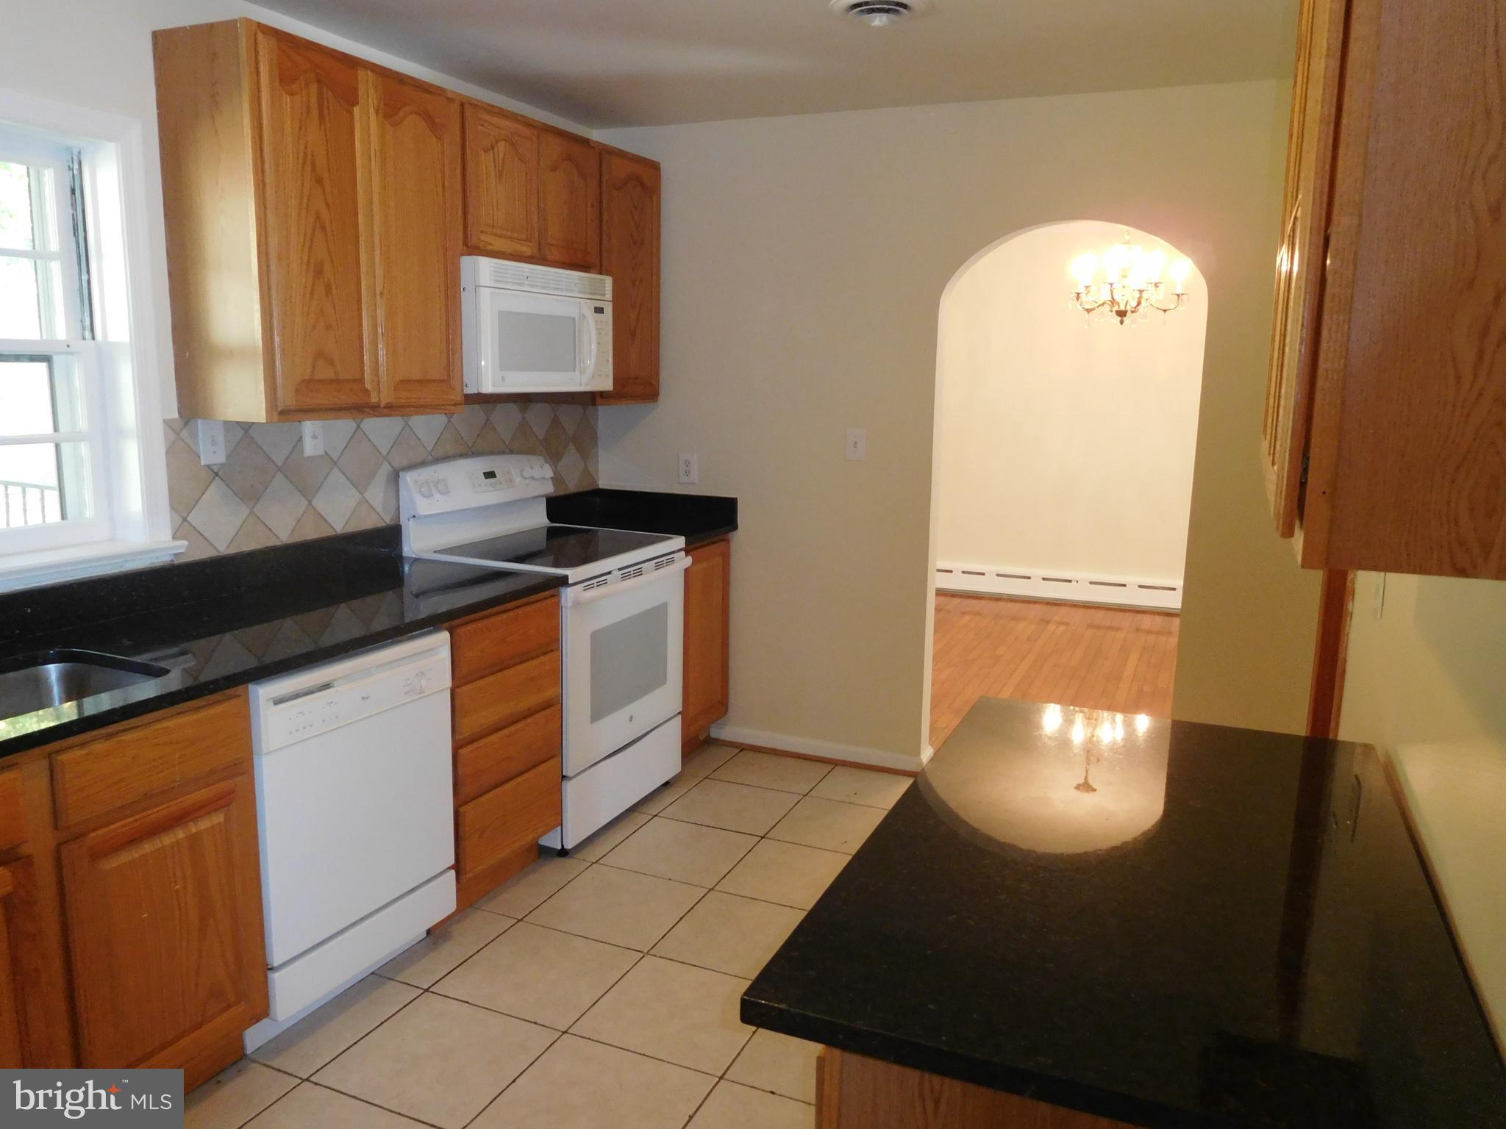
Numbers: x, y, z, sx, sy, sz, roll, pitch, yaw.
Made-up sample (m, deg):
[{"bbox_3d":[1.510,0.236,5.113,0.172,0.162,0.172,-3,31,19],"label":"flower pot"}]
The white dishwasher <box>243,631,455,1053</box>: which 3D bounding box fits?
[{"bbox_3d":[-1.179,0.609,2.675,0.613,0.856,0.597,5,11,23],"label":"white dishwasher"}]

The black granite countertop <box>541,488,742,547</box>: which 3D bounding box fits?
[{"bbox_3d":[-0.445,-0.190,4.280,0.657,0.147,0.482,5,11,23],"label":"black granite countertop"}]

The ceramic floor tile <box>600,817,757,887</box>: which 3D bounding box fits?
[{"bbox_3d":[-0.229,0.925,3.500,0.388,0.010,0.388,5,11,23],"label":"ceramic floor tile"}]

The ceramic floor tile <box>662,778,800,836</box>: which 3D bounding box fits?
[{"bbox_3d":[-0.072,0.865,3.861,0.388,0.010,0.388,5,11,23],"label":"ceramic floor tile"}]

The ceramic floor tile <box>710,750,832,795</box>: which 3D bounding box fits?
[{"bbox_3d":[0.076,0.808,4.205,0.388,0.010,0.349,5,11,23],"label":"ceramic floor tile"}]

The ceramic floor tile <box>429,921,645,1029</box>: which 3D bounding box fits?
[{"bbox_3d":[-0.541,1.044,2.778,0.388,0.010,0.388,5,11,23],"label":"ceramic floor tile"}]

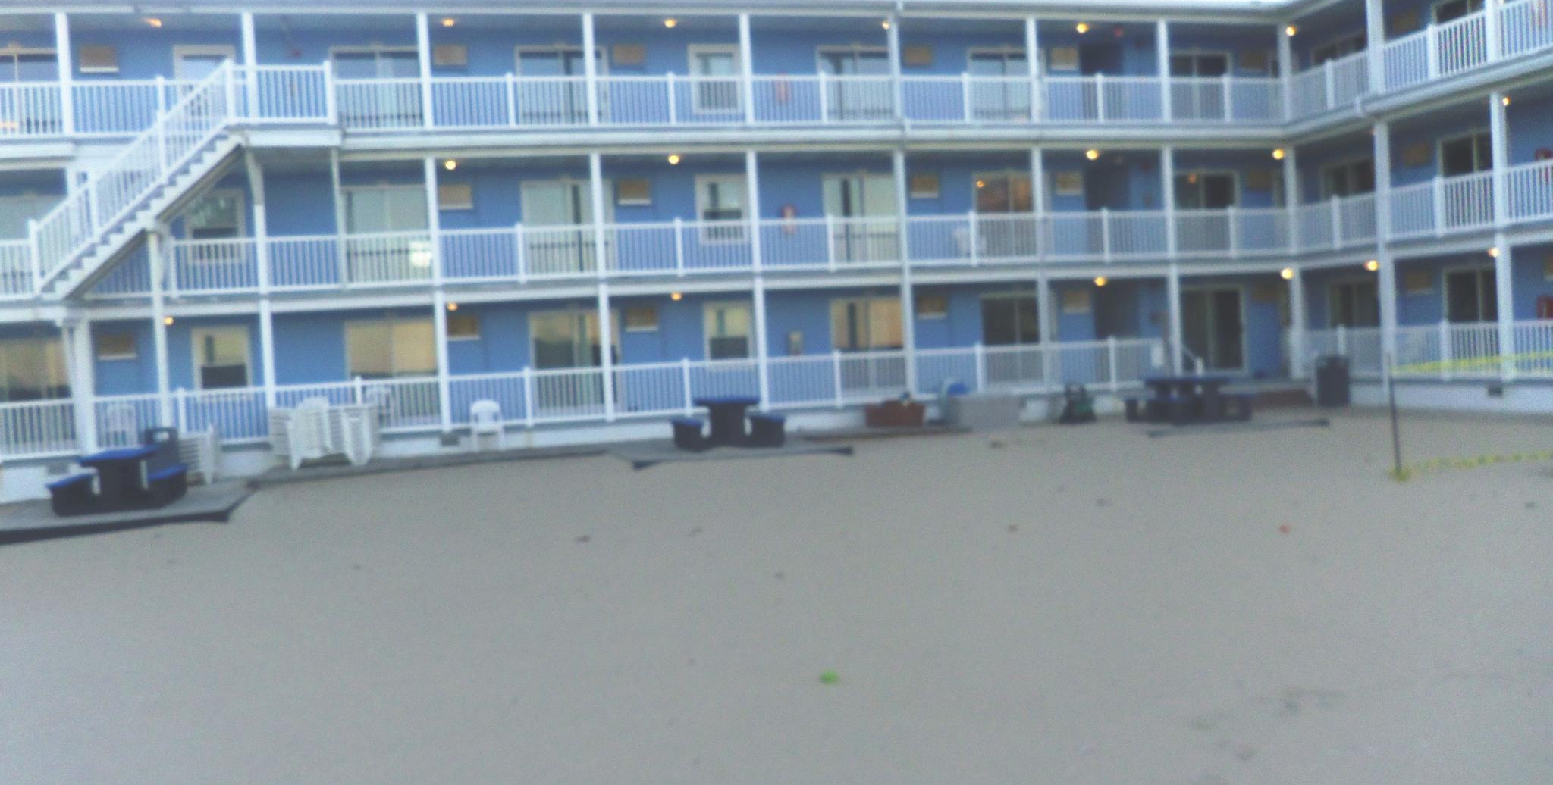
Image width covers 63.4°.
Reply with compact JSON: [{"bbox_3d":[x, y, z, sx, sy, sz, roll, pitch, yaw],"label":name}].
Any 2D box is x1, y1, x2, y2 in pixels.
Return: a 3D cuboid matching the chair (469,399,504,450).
[{"bbox_3d":[-5.241,0.569,22.657,0.560,0.890,0.580,-4,3,-14],"label":"chair"}]

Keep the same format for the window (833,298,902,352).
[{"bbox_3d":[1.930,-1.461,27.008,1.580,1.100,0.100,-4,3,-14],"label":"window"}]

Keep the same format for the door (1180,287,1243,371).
[{"bbox_3d":[10.086,-1.461,29.090,1.750,1.970,0.100,-4,3,-14],"label":"door"}]

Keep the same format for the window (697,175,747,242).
[{"bbox_3d":[-1.136,-3.824,26.136,1.010,1.350,0.100,-4,3,-14],"label":"window"}]

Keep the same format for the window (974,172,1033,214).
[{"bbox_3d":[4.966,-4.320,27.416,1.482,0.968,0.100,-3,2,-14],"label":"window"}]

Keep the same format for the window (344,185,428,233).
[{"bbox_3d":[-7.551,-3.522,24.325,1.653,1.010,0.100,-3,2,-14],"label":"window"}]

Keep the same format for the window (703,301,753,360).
[{"bbox_3d":[-0.990,-1.232,26.006,1.026,1.275,0.100,-3,2,-14],"label":"window"}]

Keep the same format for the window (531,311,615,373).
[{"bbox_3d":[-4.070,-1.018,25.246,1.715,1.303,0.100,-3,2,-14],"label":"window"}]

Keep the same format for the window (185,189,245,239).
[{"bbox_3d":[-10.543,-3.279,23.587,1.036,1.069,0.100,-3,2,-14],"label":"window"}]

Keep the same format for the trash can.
[{"bbox_3d":[10.655,-0.209,24.087,0.581,1.000,0.581,-3,2,-14],"label":"trash can"}]

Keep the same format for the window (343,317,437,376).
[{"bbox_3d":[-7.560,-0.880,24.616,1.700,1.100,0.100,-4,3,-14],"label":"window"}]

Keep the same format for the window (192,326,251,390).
[{"bbox_3d":[-10.456,-0.621,23.669,1.019,1.293,0.100,-3,2,-14],"label":"window"}]

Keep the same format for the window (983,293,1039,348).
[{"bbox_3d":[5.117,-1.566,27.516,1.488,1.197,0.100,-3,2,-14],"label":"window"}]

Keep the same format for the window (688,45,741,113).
[{"bbox_3d":[-1.293,-6.489,25.990,1.060,1.340,0.100,-4,3,-14],"label":"window"}]

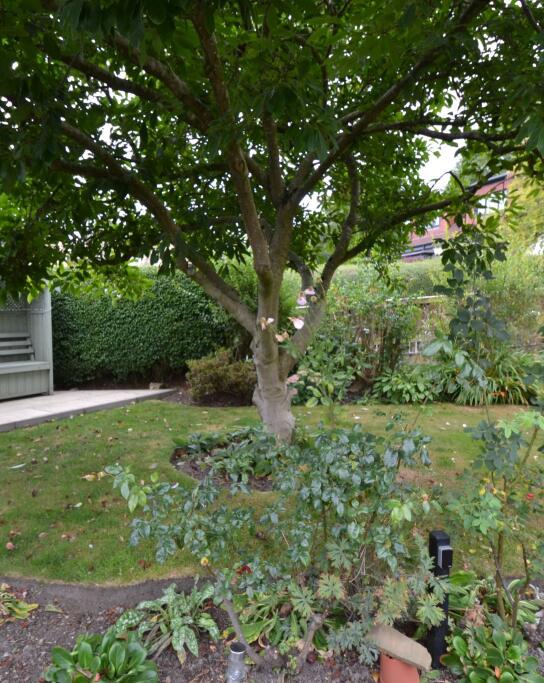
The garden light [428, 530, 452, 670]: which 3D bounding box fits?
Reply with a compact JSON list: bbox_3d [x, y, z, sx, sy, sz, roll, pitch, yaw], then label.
[{"bbox_3d":[0.690,1.055,1.755,0.060,0.570,0.085,0,4,-9],"label":"garden light"}]

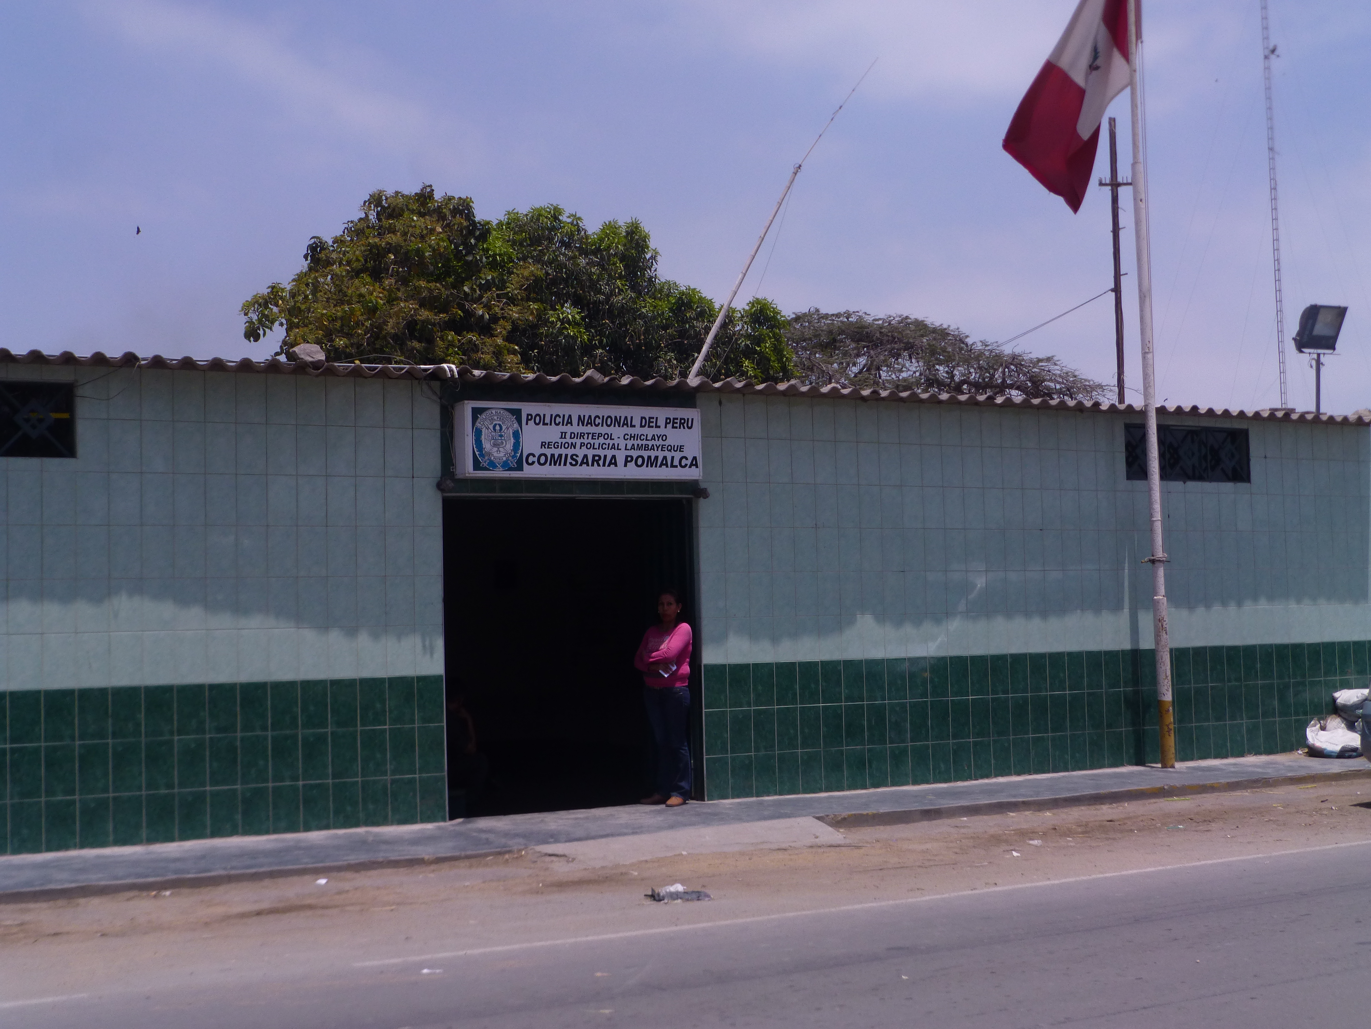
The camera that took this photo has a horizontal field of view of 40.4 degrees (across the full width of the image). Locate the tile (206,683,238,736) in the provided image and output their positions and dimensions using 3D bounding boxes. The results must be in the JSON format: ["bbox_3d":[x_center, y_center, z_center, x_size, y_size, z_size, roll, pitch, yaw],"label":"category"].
[{"bbox_3d":[-2.960,1.241,11.910,0.201,0.332,0.009,1,-4,-30],"label":"tile"}]

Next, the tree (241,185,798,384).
[{"bbox_3d":[-2.005,-0.651,22.479,6.600,6.599,5.800,-1,-3,-5],"label":"tree"}]

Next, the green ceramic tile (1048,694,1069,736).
[{"bbox_3d":[3.033,1.616,15.148,0.200,0.330,0.010,1,-4,-30],"label":"green ceramic tile"}]

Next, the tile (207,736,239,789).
[{"bbox_3d":[-2.919,1.558,11.751,0.200,0.330,0.010,1,-4,-30],"label":"tile"}]

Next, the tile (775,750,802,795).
[{"bbox_3d":[0.763,1.912,13.814,0.202,0.328,0.010,1,-4,-31],"label":"tile"}]

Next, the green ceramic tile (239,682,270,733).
[{"bbox_3d":[-2.725,1.221,11.761,0.198,0.326,0.010,1,-4,-30],"label":"green ceramic tile"}]

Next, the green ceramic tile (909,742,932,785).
[{"bbox_3d":[1.826,1.934,14.456,0.202,0.328,0.010,1,-4,-31],"label":"green ceramic tile"}]

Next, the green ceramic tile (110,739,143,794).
[{"bbox_3d":[-3.491,1.575,11.623,0.202,0.328,0.010,1,-4,-30],"label":"green ceramic tile"}]

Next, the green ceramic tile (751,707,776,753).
[{"bbox_3d":[0.587,1.594,13.763,0.200,0.330,0.010,0,-4,-29],"label":"green ceramic tile"}]

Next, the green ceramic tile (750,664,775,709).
[{"bbox_3d":[0.577,1.263,13.771,0.200,0.330,0.010,1,-4,-30],"label":"green ceramic tile"}]

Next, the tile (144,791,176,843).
[{"bbox_3d":[-3.302,1.898,11.698,0.202,0.328,0.010,1,-4,-30],"label":"tile"}]

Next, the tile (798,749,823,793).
[{"bbox_3d":[0.952,1.934,14.028,0.198,0.313,0.010,0,-4,-29],"label":"tile"}]

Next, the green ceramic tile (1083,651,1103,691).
[{"bbox_3d":[3.375,1.289,15.367,0.200,0.330,0.010,1,-4,-30],"label":"green ceramic tile"}]

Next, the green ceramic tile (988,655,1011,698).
[{"bbox_3d":[2.523,1.290,14.948,0.198,0.330,0.010,0,-4,-29],"label":"green ceramic tile"}]

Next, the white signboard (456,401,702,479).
[{"bbox_3d":[-0.732,-0.502,13.055,1.820,0.507,0.197,0,-4,-29],"label":"white signboard"}]

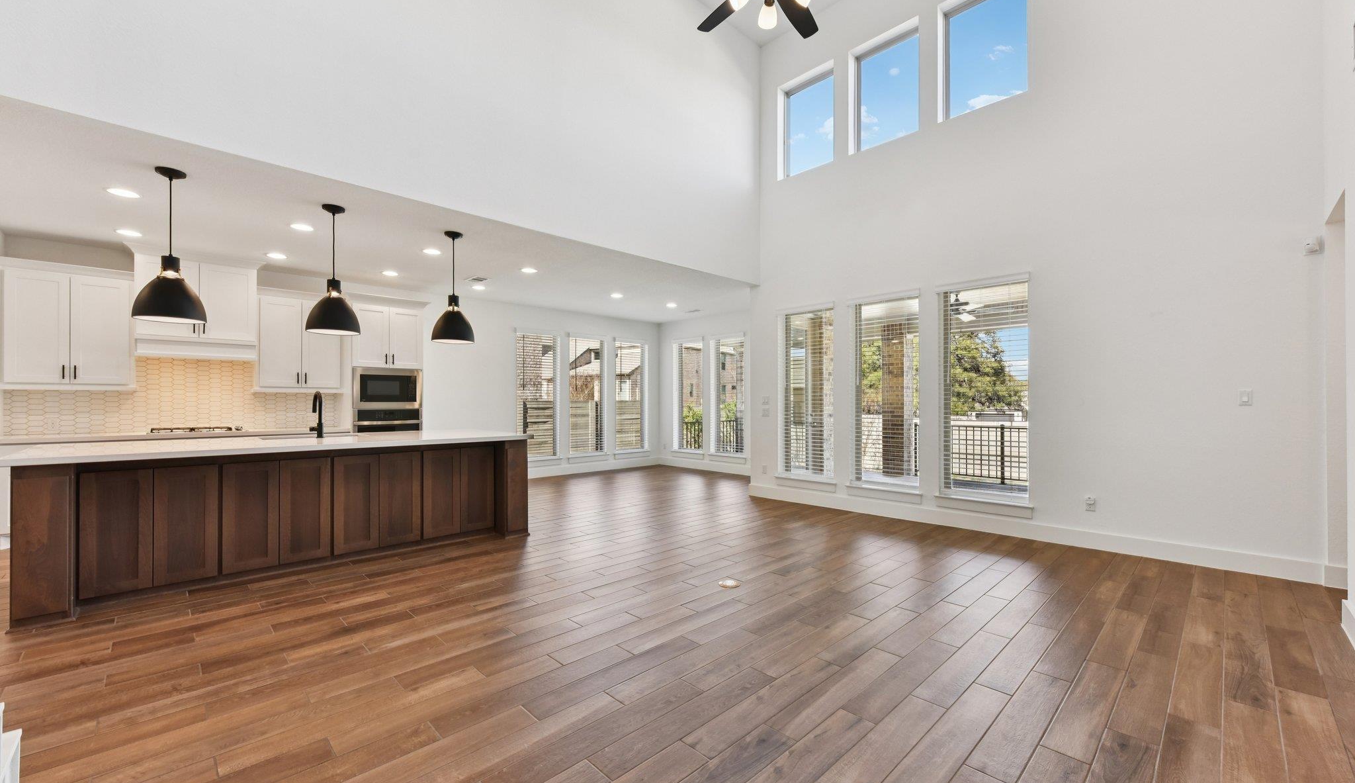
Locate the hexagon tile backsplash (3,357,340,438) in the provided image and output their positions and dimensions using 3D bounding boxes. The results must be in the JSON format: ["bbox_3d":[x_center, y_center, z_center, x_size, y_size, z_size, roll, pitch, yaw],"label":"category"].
[{"bbox_3d":[-5.187,0.022,5.716,2.645,0.780,0.020,1,-1,-44],"label":"hexagon tile backsplash"}]

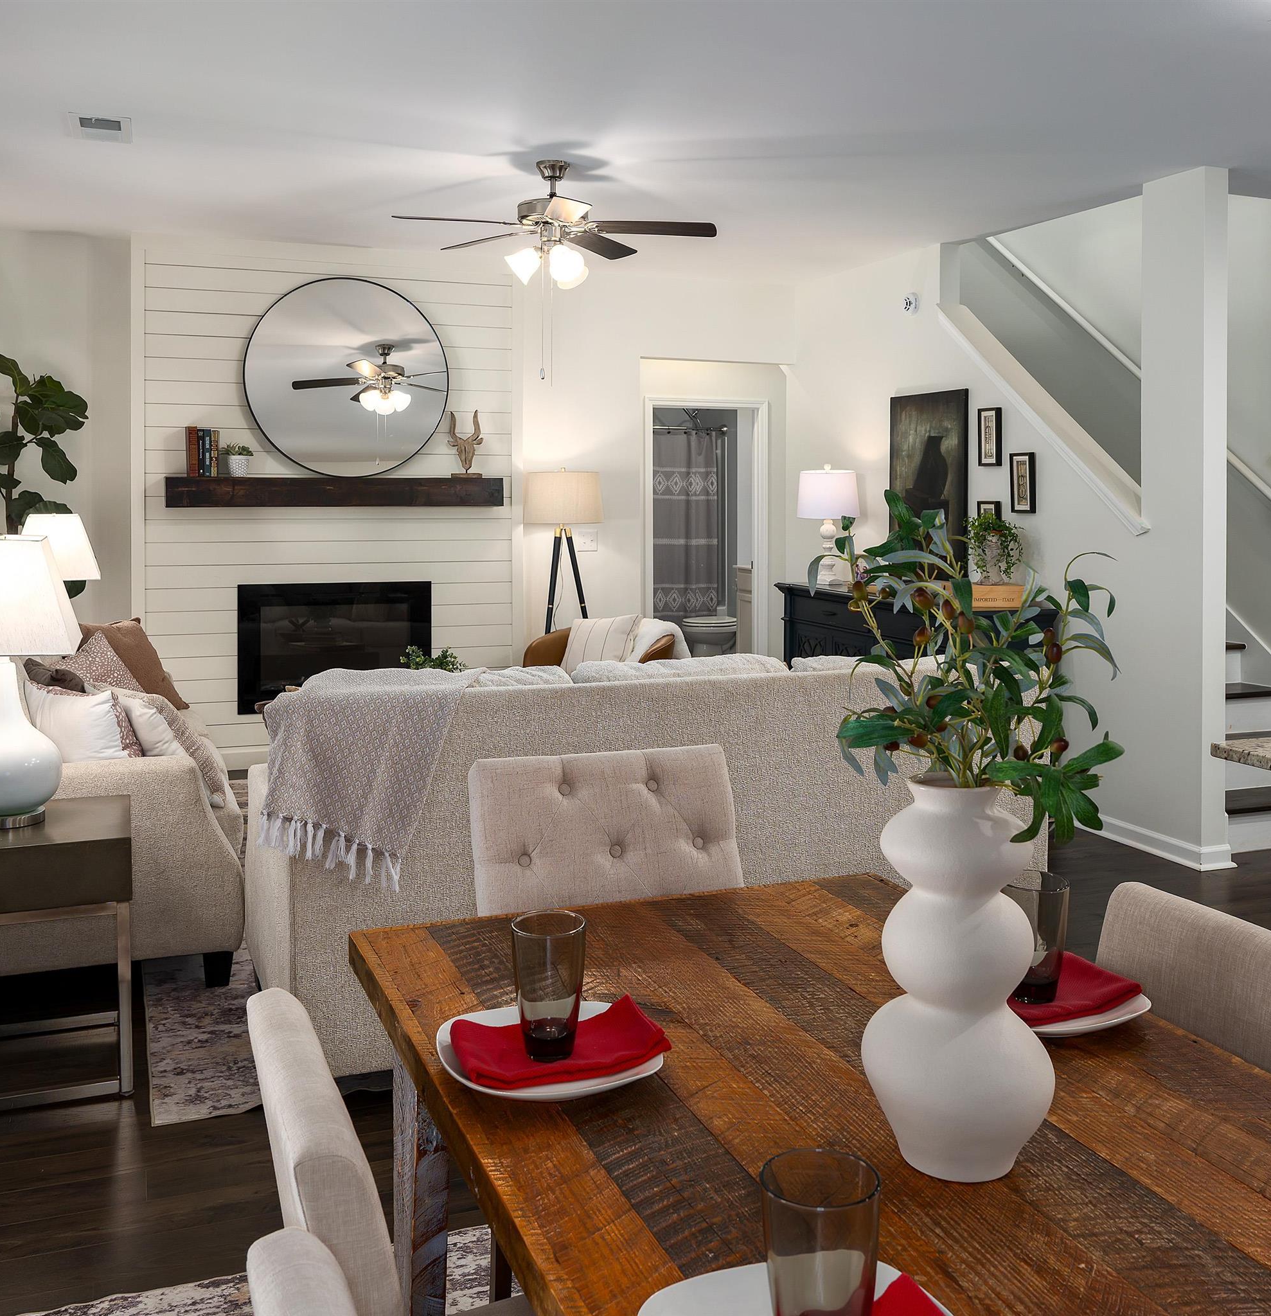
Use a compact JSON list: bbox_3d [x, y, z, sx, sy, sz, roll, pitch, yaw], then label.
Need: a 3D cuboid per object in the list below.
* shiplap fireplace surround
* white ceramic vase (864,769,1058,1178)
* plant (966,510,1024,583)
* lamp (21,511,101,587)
[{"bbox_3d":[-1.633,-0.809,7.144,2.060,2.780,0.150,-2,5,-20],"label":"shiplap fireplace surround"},{"bbox_3d":[0.339,0.327,1.385,0.200,0.385,0.200,0,4,0],"label":"white ceramic vase"},{"bbox_3d":[1.622,-0.506,5.950,0.250,0.335,0.255,-1,4,-20],"label":"plant"},{"bbox_3d":[-2.604,-0.255,5.900,0.380,0.735,0.380,-2,4,-21],"label":"lamp"}]

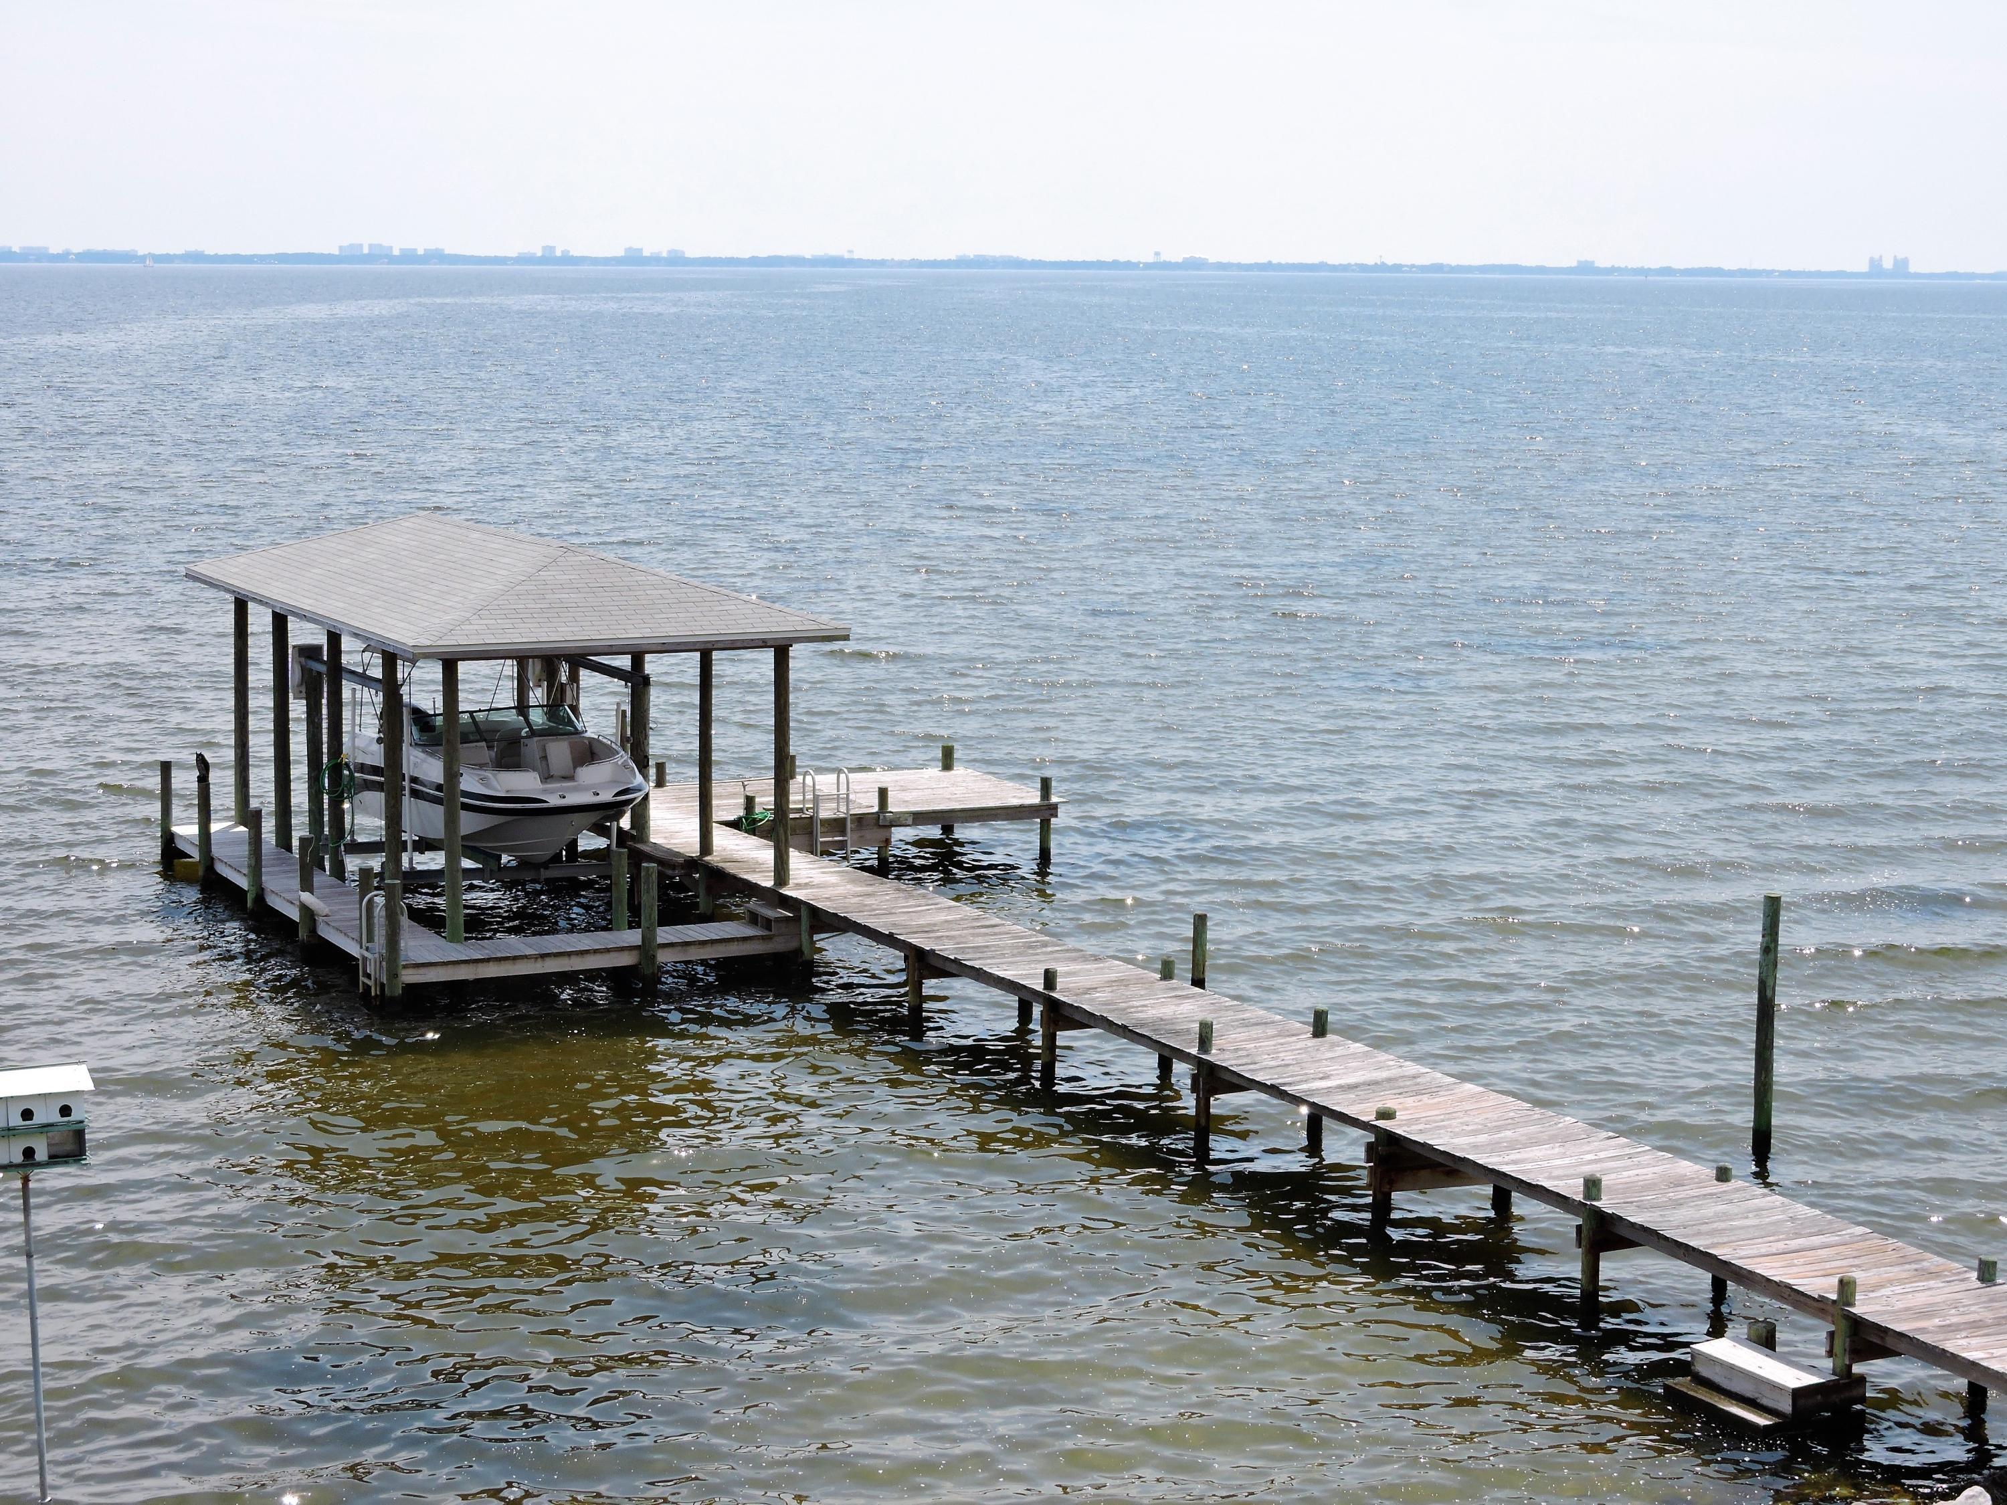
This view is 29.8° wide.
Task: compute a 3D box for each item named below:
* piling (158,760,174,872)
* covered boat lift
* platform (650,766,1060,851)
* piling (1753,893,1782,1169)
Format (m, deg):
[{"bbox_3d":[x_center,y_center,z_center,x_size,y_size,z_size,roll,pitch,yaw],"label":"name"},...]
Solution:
[{"bbox_3d":[-11.270,0.826,50.642,0.160,1.454,0.160,-3,8,-25],"label":"piling"},{"bbox_3d":[-6.450,-0.455,47.084,5.500,4.690,11.320,-3,8,-25],"label":"covered boat lift"},{"bbox_3d":[-2.323,0.831,51.671,5.400,0.530,3.700,-3,8,-25],"label":"platform"},{"bbox_3d":[6.964,2.511,34.357,0.165,2.497,0.165,0,7,0],"label":"piling"}]

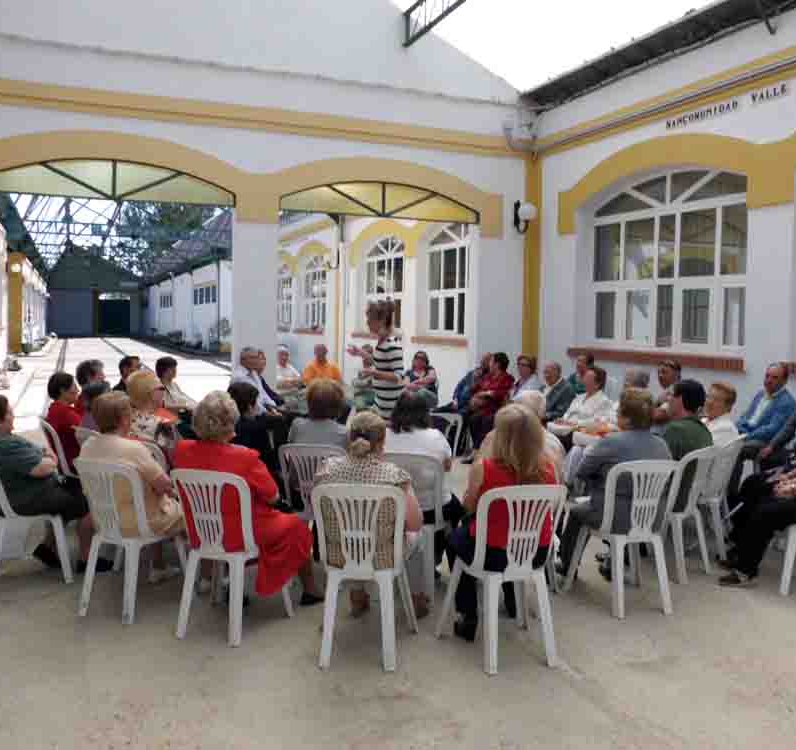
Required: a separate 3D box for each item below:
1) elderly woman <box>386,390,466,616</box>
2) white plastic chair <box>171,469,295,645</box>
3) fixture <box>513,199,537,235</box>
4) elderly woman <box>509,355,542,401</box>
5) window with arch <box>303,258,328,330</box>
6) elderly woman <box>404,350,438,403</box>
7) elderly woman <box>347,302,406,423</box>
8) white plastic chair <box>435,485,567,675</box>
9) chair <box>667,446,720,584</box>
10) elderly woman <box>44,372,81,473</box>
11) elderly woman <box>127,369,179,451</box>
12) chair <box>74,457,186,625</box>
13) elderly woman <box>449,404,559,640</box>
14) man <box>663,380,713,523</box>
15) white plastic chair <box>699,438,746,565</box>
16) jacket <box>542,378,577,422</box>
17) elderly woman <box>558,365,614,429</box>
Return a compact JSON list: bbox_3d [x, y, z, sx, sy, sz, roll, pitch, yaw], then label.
[{"bbox_3d":[0.159,0.682,4.575,0.500,1.200,0.750,1,5,7],"label":"elderly woman"},{"bbox_3d":[-0.871,0.897,3.912,0.460,0.880,0.550,2,5,18],"label":"white plastic chair"},{"bbox_3d":[1.684,-2.097,10.000,0.240,0.440,0.400,-2,5,-24],"label":"fixture"},{"bbox_3d":[1.259,0.402,7.813,0.500,1.210,0.800,4,6,40],"label":"elderly woman"},{"bbox_3d":[-2.163,-2.141,19.685,0.120,2.050,2.150,-2,5,-25],"label":"window with arch"},{"bbox_3d":[0.249,0.304,9.159,0.500,1.170,0.800,2,5,17],"label":"elderly woman"},{"bbox_3d":[-0.161,0.318,5.388,0.420,1.700,0.450,0,4,2],"label":"elderly woman"},{"bbox_3d":[0.504,0.914,3.633,0.480,0.850,0.500,-1,4,-18],"label":"white plastic chair"},{"bbox_3d":[1.745,0.827,4.795,0.460,0.880,0.550,-3,6,-34],"label":"chair"},{"bbox_3d":[-2.219,0.552,5.490,0.820,1.160,0.500,-2,5,-25],"label":"elderly woman"},{"bbox_3d":[-1.731,0.578,5.570,0.750,1.230,0.500,-3,6,-32],"label":"elderly woman"},{"bbox_3d":[-1.440,0.833,4.077,0.470,0.835,0.520,2,5,18],"label":"chair"},{"bbox_3d":[0.499,0.742,3.707,0.500,1.230,0.700,-1,5,-16],"label":"elderly woman"},{"bbox_3d":[1.681,0.625,4.885,0.520,1.180,0.820,-2,5,-31],"label":"man"},{"bbox_3d":[2.150,0.799,5.272,0.500,0.850,0.480,4,6,44],"label":"white plastic chair"},{"bbox_3d":[1.512,0.326,7.147,0.420,0.560,0.500,-3,6,-40],"label":"jacket"},{"bbox_3d":[1.541,0.517,6.310,0.820,1.170,0.520,-3,5,-35],"label":"elderly woman"}]

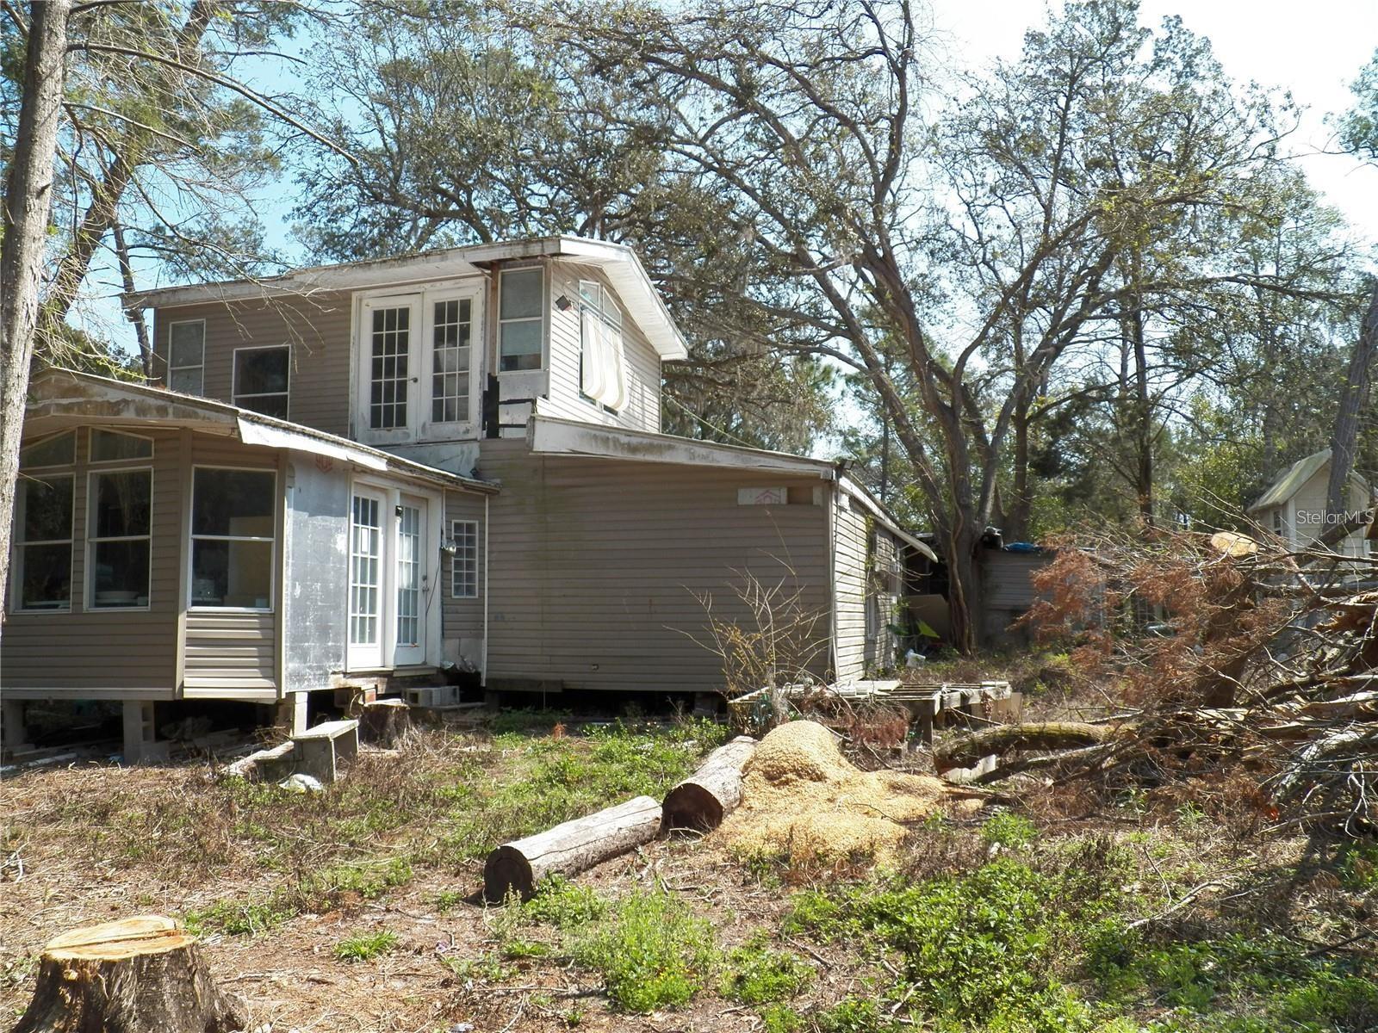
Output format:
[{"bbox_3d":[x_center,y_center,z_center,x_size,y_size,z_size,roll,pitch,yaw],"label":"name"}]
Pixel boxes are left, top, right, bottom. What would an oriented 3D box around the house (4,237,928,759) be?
[{"bbox_3d":[-2.611,-0.648,15.916,10.300,6.910,11.500,-2,-6,16],"label":"house"}]

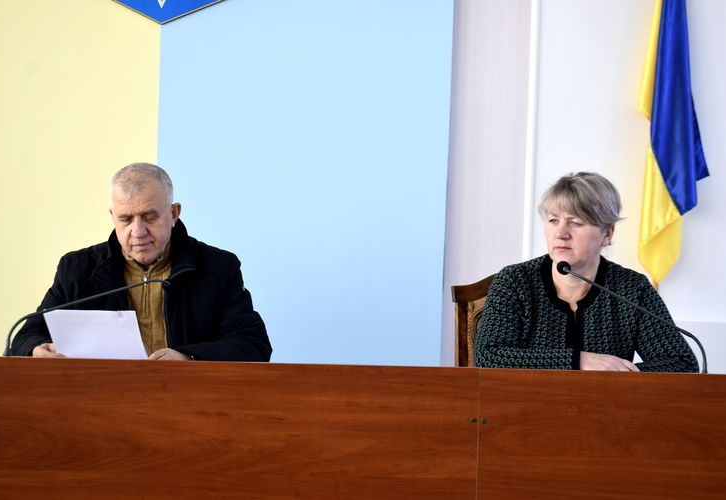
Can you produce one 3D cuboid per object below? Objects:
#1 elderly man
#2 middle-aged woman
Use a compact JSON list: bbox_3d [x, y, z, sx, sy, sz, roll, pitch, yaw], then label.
[{"bbox_3d":[-0.555,0.420,3.250,0.660,1.270,0.800,1,1,3],"label":"elderly man"},{"bbox_3d":[0.545,0.430,3.250,0.570,1.250,0.780,2,1,7],"label":"middle-aged woman"}]

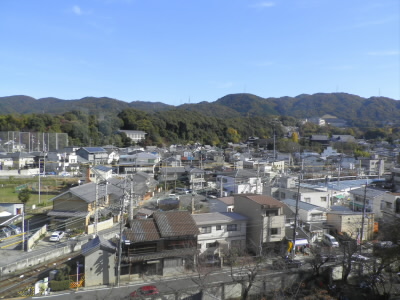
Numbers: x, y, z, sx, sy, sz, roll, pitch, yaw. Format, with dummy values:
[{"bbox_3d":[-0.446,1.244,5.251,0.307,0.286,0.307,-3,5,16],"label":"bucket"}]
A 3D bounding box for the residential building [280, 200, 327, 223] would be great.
[{"bbox_3d":[21.102,13.886,64.596,4.600,6.800,9.200,0,3,-21],"label":"residential building"}]

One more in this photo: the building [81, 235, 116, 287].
[{"bbox_3d":[-13.792,15.181,43.086,4.200,5.400,4.300,0,3,-19],"label":"building"}]

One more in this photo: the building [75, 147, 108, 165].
[{"bbox_3d":[-53.713,2.726,157.248,9.300,8.300,12.000,3,4,37],"label":"building"}]

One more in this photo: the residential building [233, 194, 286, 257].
[{"bbox_3d":[11.024,12.882,57.899,4.600,9.200,10.700,0,3,-19],"label":"residential building"}]

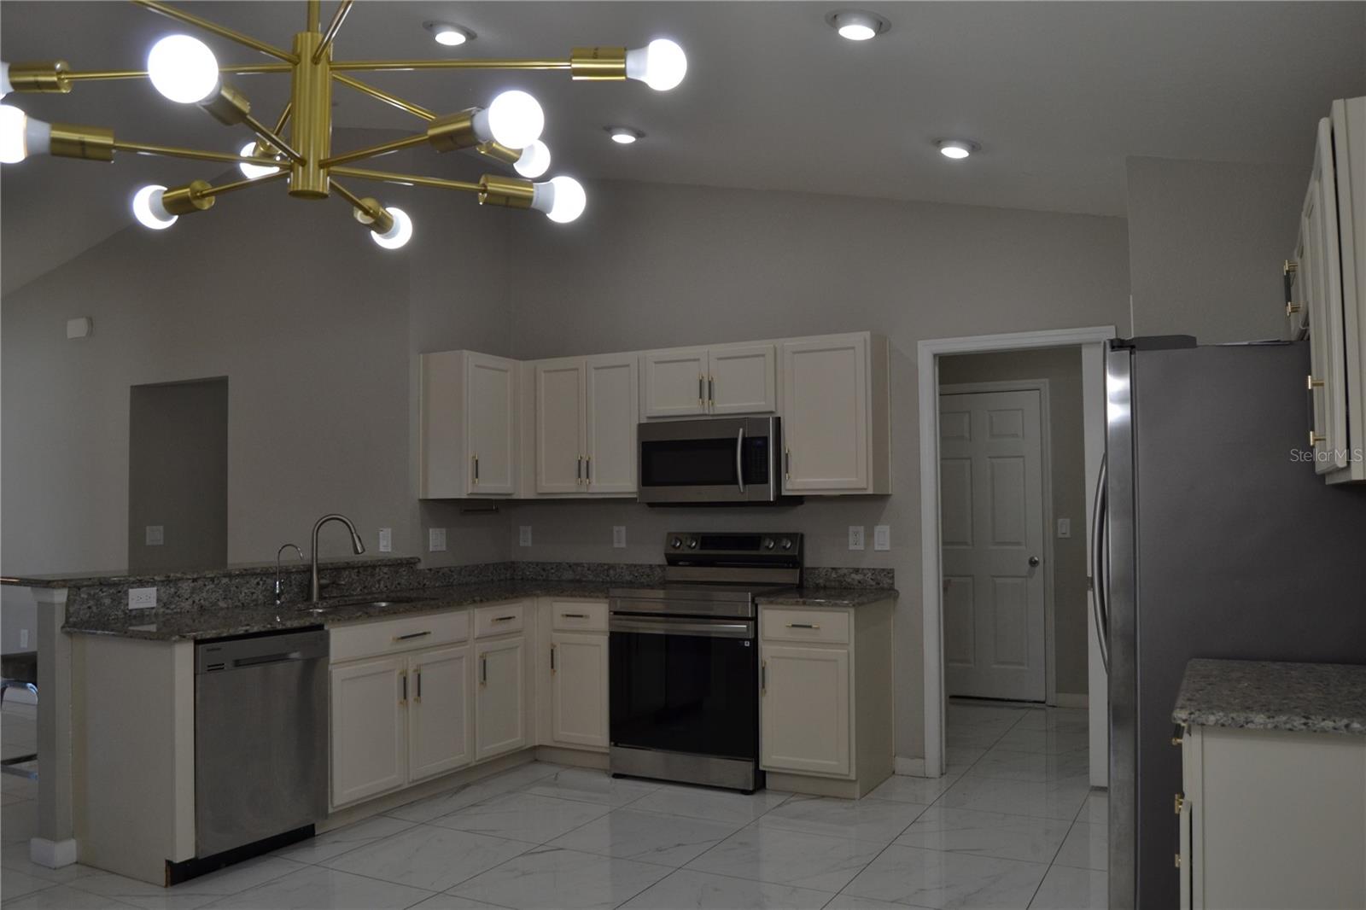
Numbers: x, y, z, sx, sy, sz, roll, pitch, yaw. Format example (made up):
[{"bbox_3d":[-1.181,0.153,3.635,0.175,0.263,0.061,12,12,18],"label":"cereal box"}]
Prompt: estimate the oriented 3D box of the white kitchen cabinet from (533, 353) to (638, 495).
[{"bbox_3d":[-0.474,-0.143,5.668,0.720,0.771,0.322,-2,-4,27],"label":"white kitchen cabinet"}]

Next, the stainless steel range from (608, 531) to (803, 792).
[{"bbox_3d":[0.131,0.983,5.080,0.760,1.170,0.680,-2,-4,27],"label":"stainless steel range"}]

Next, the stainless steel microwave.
[{"bbox_3d":[0.195,0.040,5.256,0.760,0.407,0.420,-2,-4,27],"label":"stainless steel microwave"}]

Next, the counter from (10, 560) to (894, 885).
[{"bbox_3d":[-0.786,1.009,4.403,2.770,1.045,2.750,-2,-4,27],"label":"counter"}]

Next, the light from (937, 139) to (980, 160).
[{"bbox_3d":[1.084,-1.197,4.057,0.195,0.055,0.195,12,3,27],"label":"light"}]

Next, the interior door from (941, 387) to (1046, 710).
[{"bbox_3d":[2.014,0.621,6.867,0.792,2.050,0.040,-2,-4,27],"label":"interior door"}]

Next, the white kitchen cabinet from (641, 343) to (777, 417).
[{"bbox_3d":[0.195,-0.359,5.334,0.782,0.389,0.322,-2,-4,27],"label":"white kitchen cabinet"}]

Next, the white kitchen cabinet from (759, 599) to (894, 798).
[{"bbox_3d":[0.688,1.115,4.824,0.453,0.860,0.630,-2,-4,27],"label":"white kitchen cabinet"}]

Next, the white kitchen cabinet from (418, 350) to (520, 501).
[{"bbox_3d":[-1.132,-0.144,5.573,0.322,0.771,0.520,-2,-4,27],"label":"white kitchen cabinet"}]

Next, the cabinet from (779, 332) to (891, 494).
[{"bbox_3d":[0.748,-0.189,5.038,0.463,0.771,0.322,-2,-4,27],"label":"cabinet"}]

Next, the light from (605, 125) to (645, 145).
[{"bbox_3d":[-0.274,-1.483,4.791,0.195,0.055,0.195,12,3,27],"label":"light"}]

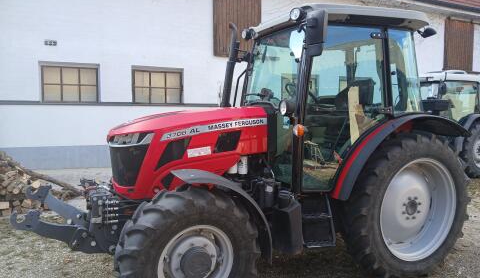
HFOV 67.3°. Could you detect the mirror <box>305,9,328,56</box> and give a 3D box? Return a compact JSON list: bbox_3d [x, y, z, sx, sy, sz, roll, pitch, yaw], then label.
[{"bbox_3d":[0.639,-0.865,2.948,0.100,0.330,0.195,-1,5,-23],"label":"mirror"}]

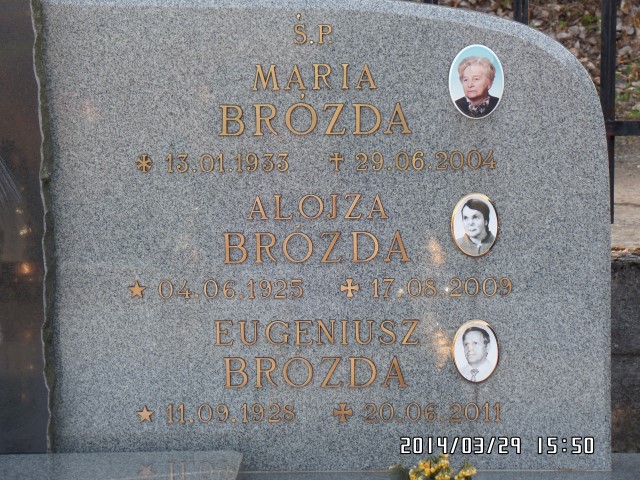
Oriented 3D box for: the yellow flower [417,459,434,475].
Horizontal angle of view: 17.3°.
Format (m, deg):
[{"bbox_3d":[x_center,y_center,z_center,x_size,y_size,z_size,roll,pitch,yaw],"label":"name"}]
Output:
[{"bbox_3d":[0.172,0.368,3.426,0.029,0.027,0.028,0,11,2],"label":"yellow flower"}]

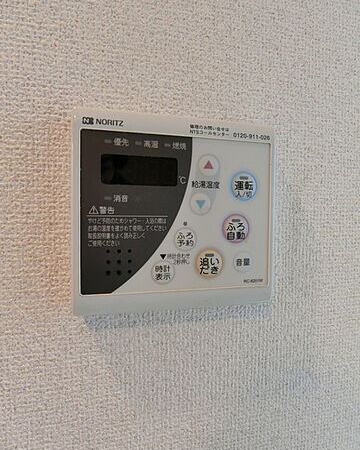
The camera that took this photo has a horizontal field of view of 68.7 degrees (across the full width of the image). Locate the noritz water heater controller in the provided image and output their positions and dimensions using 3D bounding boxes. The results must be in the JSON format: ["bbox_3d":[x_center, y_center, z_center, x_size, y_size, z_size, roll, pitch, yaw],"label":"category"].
[{"bbox_3d":[-0.001,-0.007,0.173,0.128,0.120,0.019,0,1,-12],"label":"noritz water heater controller"}]

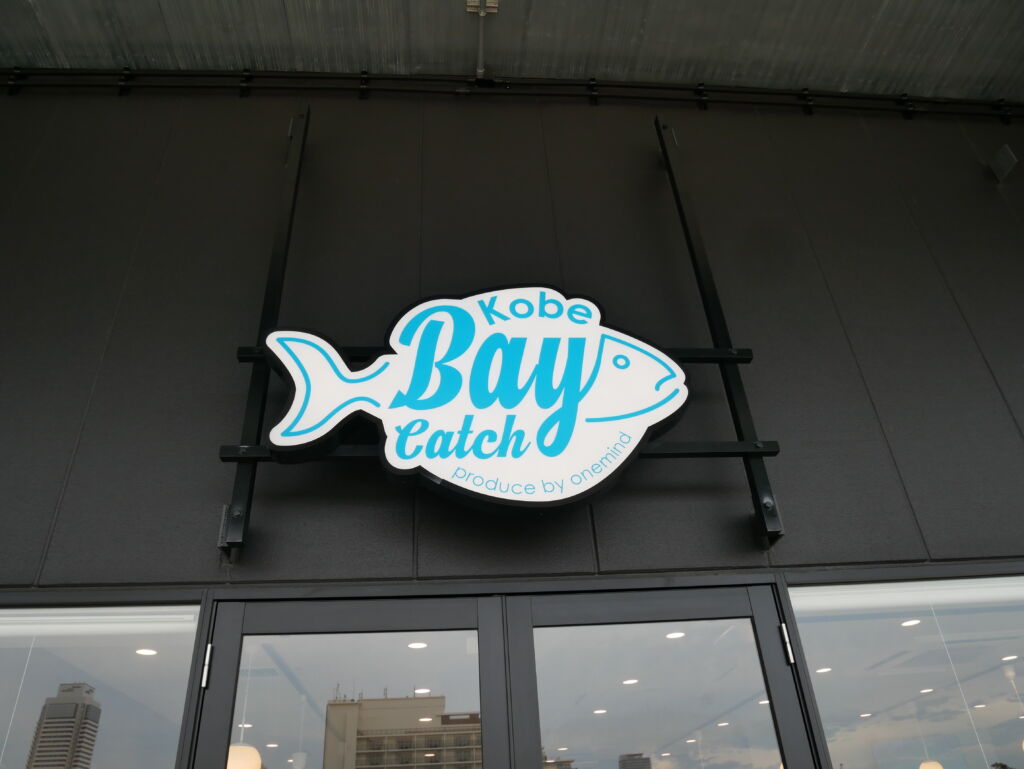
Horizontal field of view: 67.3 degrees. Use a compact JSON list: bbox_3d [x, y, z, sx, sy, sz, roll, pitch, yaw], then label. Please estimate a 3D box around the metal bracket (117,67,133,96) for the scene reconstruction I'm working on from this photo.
[{"bbox_3d":[-1.913,-1.491,3.793,0.050,0.170,0.060,0,-35,-6],"label":"metal bracket"}]

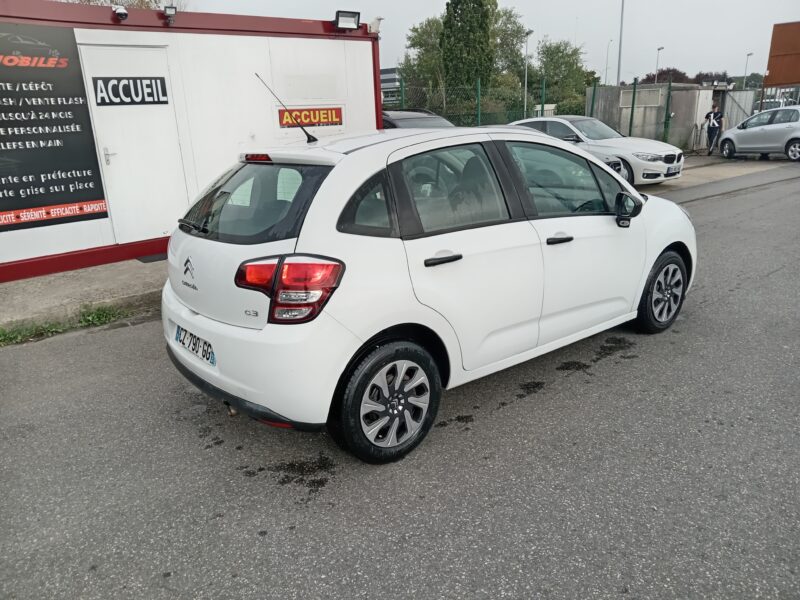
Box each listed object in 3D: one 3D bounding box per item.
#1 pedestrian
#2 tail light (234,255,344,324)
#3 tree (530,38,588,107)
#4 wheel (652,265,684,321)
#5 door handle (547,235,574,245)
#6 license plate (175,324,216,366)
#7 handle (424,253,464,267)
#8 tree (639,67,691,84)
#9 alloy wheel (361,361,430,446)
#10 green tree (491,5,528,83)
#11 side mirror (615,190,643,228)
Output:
[{"bbox_3d":[11.118,-6.001,20.458,0.580,1.770,0.420,3,18,19],"label":"pedestrian"},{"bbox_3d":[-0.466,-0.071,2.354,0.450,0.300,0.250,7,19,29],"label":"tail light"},{"bbox_3d":[9.474,-12.393,34.684,3.480,6.080,3.480,-3,17,0],"label":"tree"},{"bbox_3d":[1.869,-0.059,4.167,0.415,0.415,0.170,-15,21,-36],"label":"wheel"},{"bbox_3d":[0.874,-0.325,3.131,0.235,0.044,0.048,-15,21,-36],"label":"door handle"},{"bbox_3d":[-1.011,0.211,2.829,0.015,0.110,0.520,-15,21,-36],"label":"license plate"},{"bbox_3d":[0.201,-0.182,2.611,0.235,0.044,0.048,-15,21,-36],"label":"handle"},{"bbox_3d":[27.645,-21.165,60.749,5.780,6.310,5.780,-3,17,0],"label":"tree"},{"bbox_3d":[-0.053,0.467,2.715,0.415,0.415,0.170,-15,21,-36],"label":"alloy wheel"},{"bbox_3d":[6.774,-14.125,36.901,3.510,8.380,3.510,-3,17,0],"label":"green tree"},{"bbox_3d":[1.347,-0.531,3.396,0.140,0.210,0.200,-15,21,-36],"label":"side mirror"}]

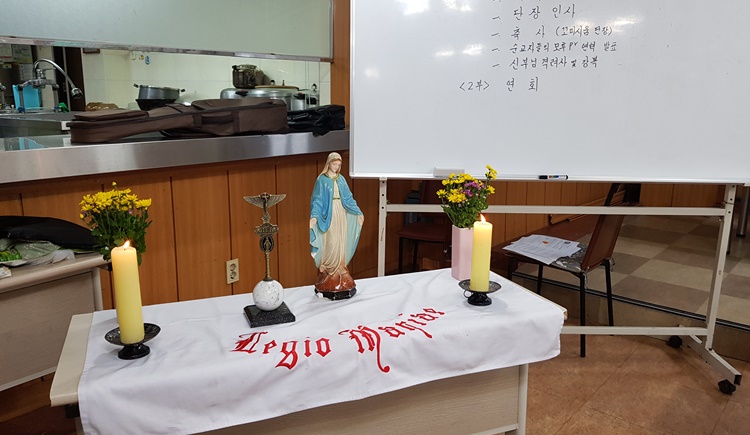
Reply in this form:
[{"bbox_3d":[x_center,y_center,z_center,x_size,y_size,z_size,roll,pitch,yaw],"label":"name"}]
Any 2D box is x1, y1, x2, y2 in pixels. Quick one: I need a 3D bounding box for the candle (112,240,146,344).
[{"bbox_3d":[-0.535,0.161,1.216,0.055,0.217,0.055,-5,14,-22],"label":"candle"}]

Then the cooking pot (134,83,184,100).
[{"bbox_3d":[-1.569,-0.899,4.112,0.360,0.120,0.290,1,13,0],"label":"cooking pot"}]

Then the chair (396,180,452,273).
[{"bbox_3d":[0.439,0.084,3.559,0.420,0.880,0.500,7,14,27],"label":"chair"}]

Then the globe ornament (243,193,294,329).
[{"bbox_3d":[-0.273,0.097,1.428,0.113,0.323,0.112,-5,14,-22],"label":"globe ornament"}]

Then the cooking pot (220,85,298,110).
[{"bbox_3d":[-0.852,-0.818,4.183,0.550,0.300,0.500,1,13,0],"label":"cooking pot"}]

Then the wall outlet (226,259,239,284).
[{"bbox_3d":[-0.663,0.253,2.640,0.015,0.115,0.066,11,17,40],"label":"wall outlet"}]

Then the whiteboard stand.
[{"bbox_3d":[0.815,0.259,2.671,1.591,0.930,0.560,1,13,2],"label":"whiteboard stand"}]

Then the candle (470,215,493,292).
[{"bbox_3d":[0.294,0.099,1.539,0.052,0.205,0.052,1,13,0],"label":"candle"}]

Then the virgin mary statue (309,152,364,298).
[{"bbox_3d":[-0.111,0.020,1.588,0.153,0.406,0.120,-2,13,-13],"label":"virgin mary statue"}]

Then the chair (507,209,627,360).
[{"bbox_3d":[1.035,0.210,3.018,0.420,0.880,0.550,-11,17,-43],"label":"chair"}]

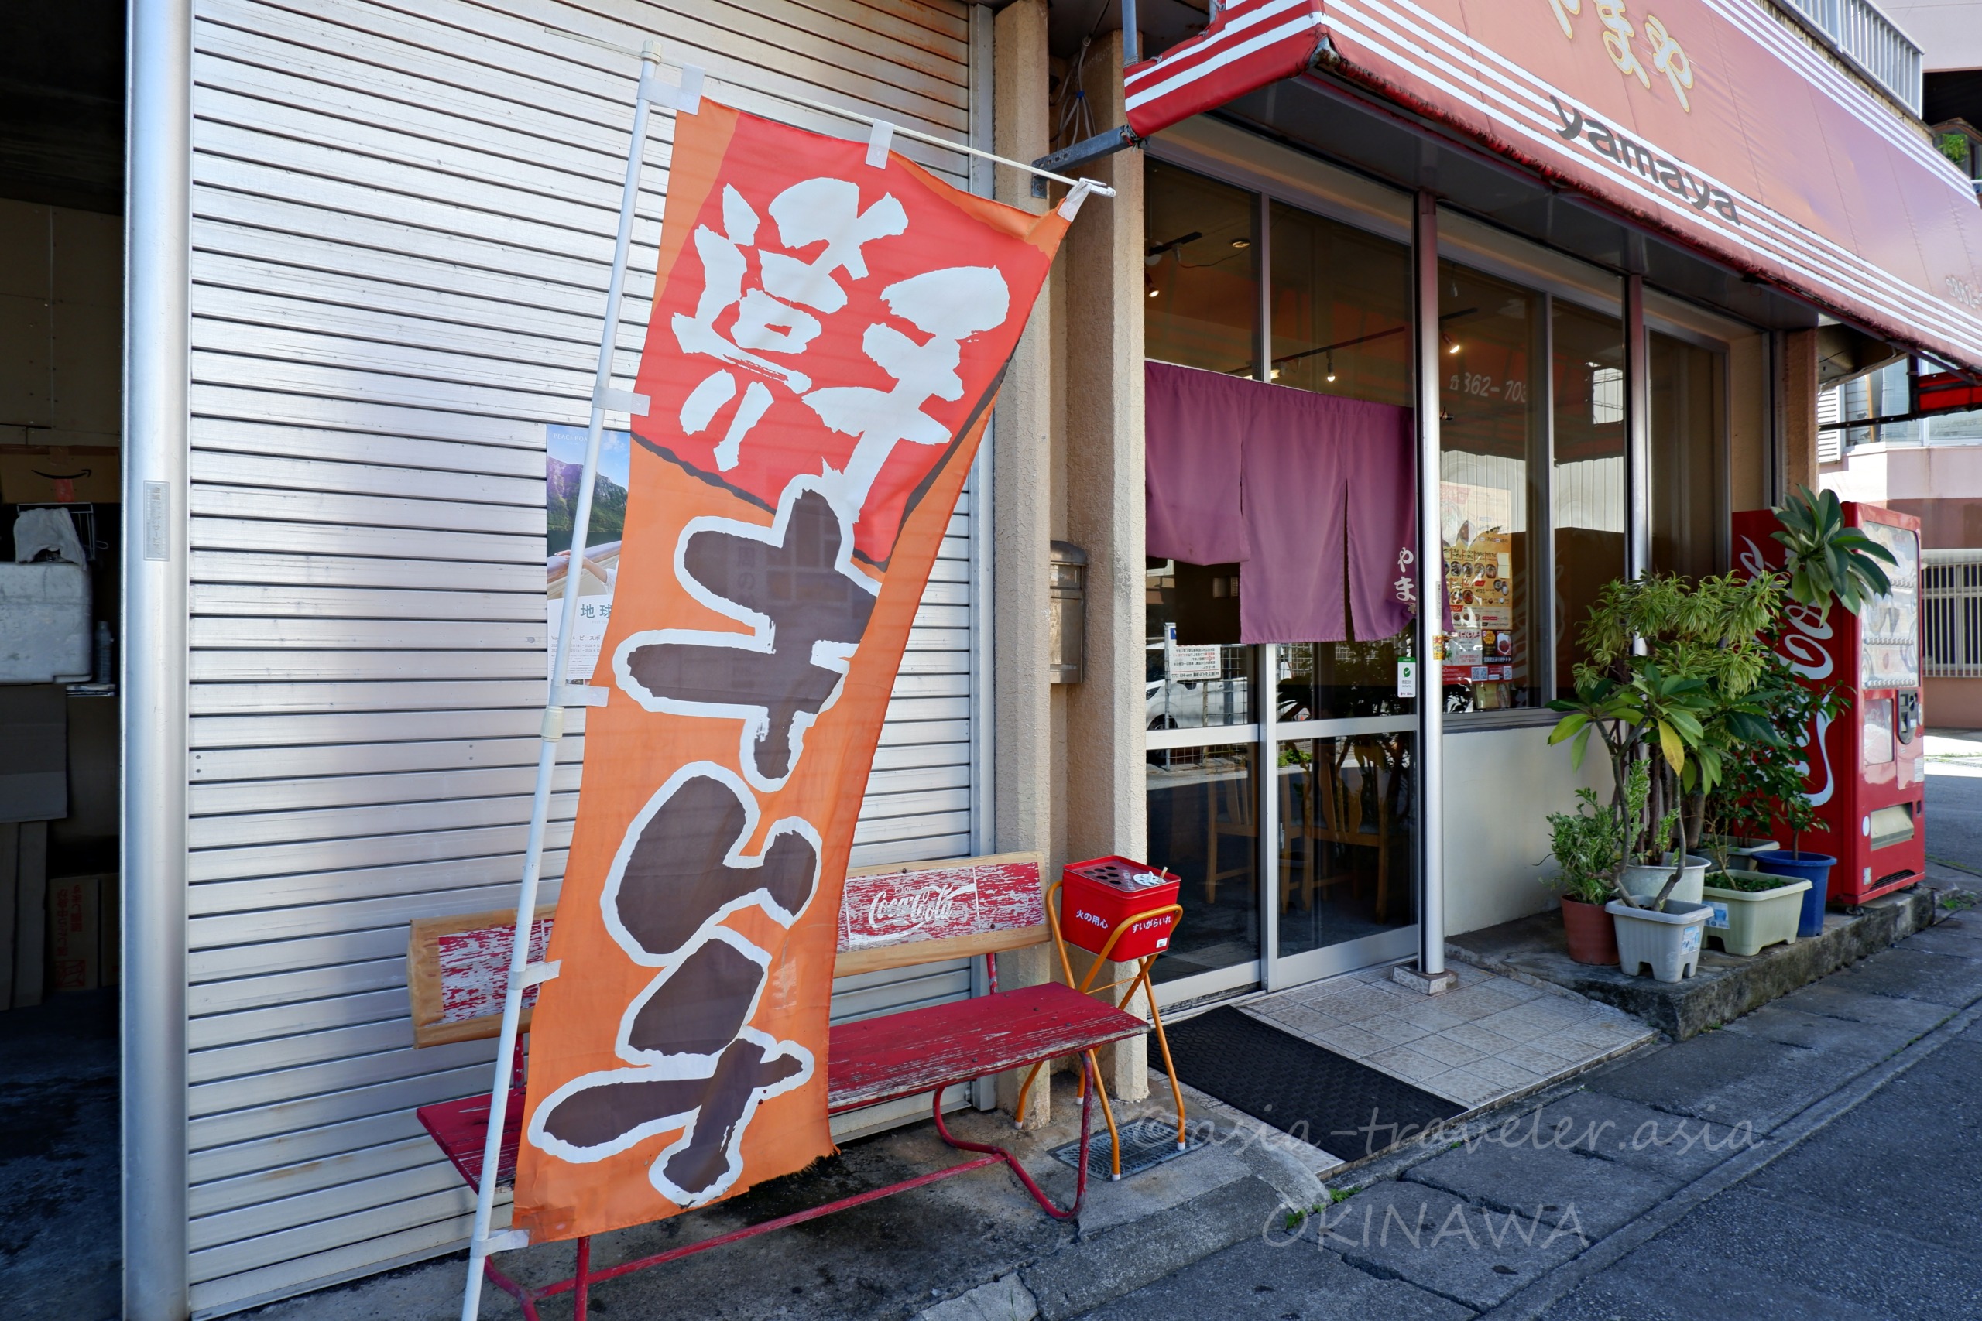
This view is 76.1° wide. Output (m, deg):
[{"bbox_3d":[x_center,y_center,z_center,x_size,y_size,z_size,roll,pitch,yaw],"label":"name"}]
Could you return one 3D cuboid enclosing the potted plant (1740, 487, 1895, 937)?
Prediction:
[{"bbox_3d":[3.447,0.201,5.276,0.480,1.852,0.460,0,0,-38],"label":"potted plant"}]

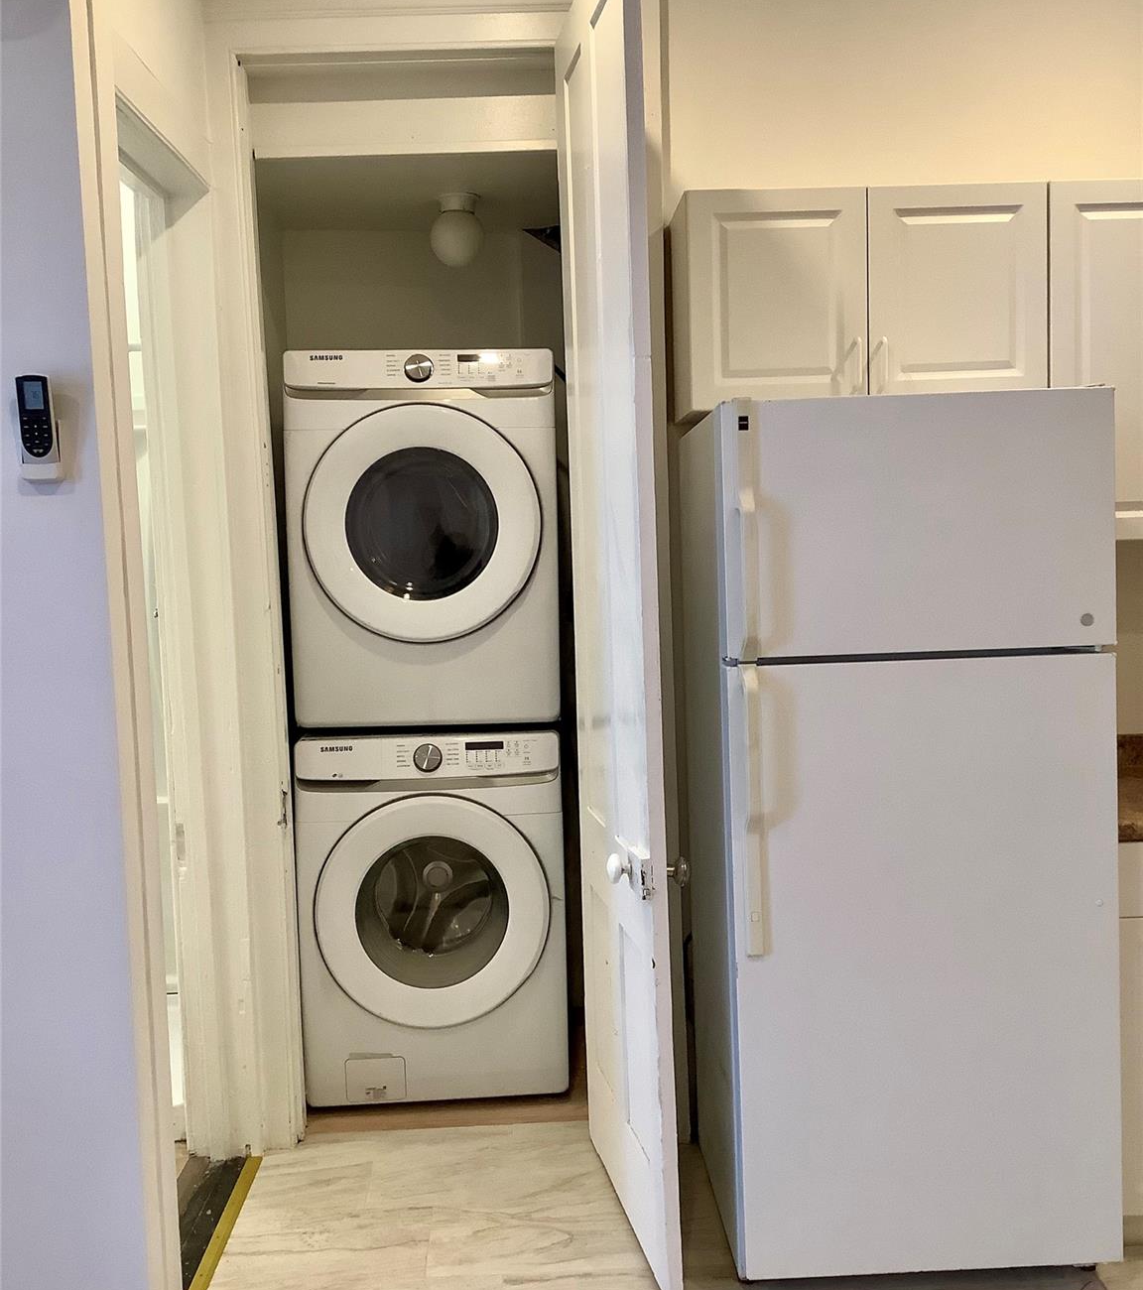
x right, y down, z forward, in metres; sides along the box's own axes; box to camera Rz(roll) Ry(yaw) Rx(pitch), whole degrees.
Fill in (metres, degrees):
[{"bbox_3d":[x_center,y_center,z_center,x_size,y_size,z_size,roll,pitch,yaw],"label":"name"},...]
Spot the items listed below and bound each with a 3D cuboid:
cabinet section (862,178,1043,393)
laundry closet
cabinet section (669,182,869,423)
[{"bbox_3d":[0.820,-0.754,3.063,0.386,0.459,0.327,-1,4,-1],"label":"cabinet section"},{"bbox_3d":[-0.371,-0.111,3.752,0.766,2.627,0.876,-2,4,-2],"label":"laundry closet"},{"bbox_3d":[0.436,-0.745,3.058,0.384,0.459,0.327,-1,4,-1],"label":"cabinet section"}]

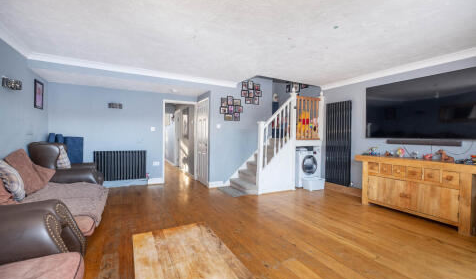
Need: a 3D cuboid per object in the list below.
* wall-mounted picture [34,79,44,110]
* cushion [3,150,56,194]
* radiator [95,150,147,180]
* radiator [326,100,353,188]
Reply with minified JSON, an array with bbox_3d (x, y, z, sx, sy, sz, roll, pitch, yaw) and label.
[{"bbox_3d":[-3.328,-0.734,3.323,0.025,0.460,0.360,0,1,-28],"label":"wall-mounted picture"},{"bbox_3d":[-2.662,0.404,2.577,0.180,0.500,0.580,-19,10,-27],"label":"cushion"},{"bbox_3d":[-2.482,0.558,4.243,0.960,0.620,0.090,0,1,-26],"label":"radiator"},{"bbox_3d":[2.027,0.085,4.051,0.080,1.660,0.540,0,1,-28],"label":"radiator"}]

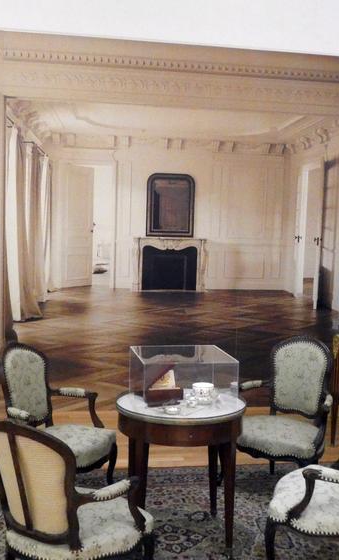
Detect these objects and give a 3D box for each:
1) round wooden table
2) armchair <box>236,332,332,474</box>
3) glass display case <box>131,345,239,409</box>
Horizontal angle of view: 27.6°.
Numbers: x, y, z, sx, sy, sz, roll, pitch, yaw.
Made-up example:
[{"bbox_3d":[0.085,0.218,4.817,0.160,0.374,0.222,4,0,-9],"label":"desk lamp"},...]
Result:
[{"bbox_3d":[0.062,0.997,3.673,0.671,0.719,0.671,1,5,-4],"label":"round wooden table"},{"bbox_3d":[0.722,0.853,4.285,0.630,0.935,0.570,5,6,31],"label":"armchair"},{"bbox_3d":[0.067,0.519,3.717,0.491,0.238,0.438,0,5,-13],"label":"glass display case"}]

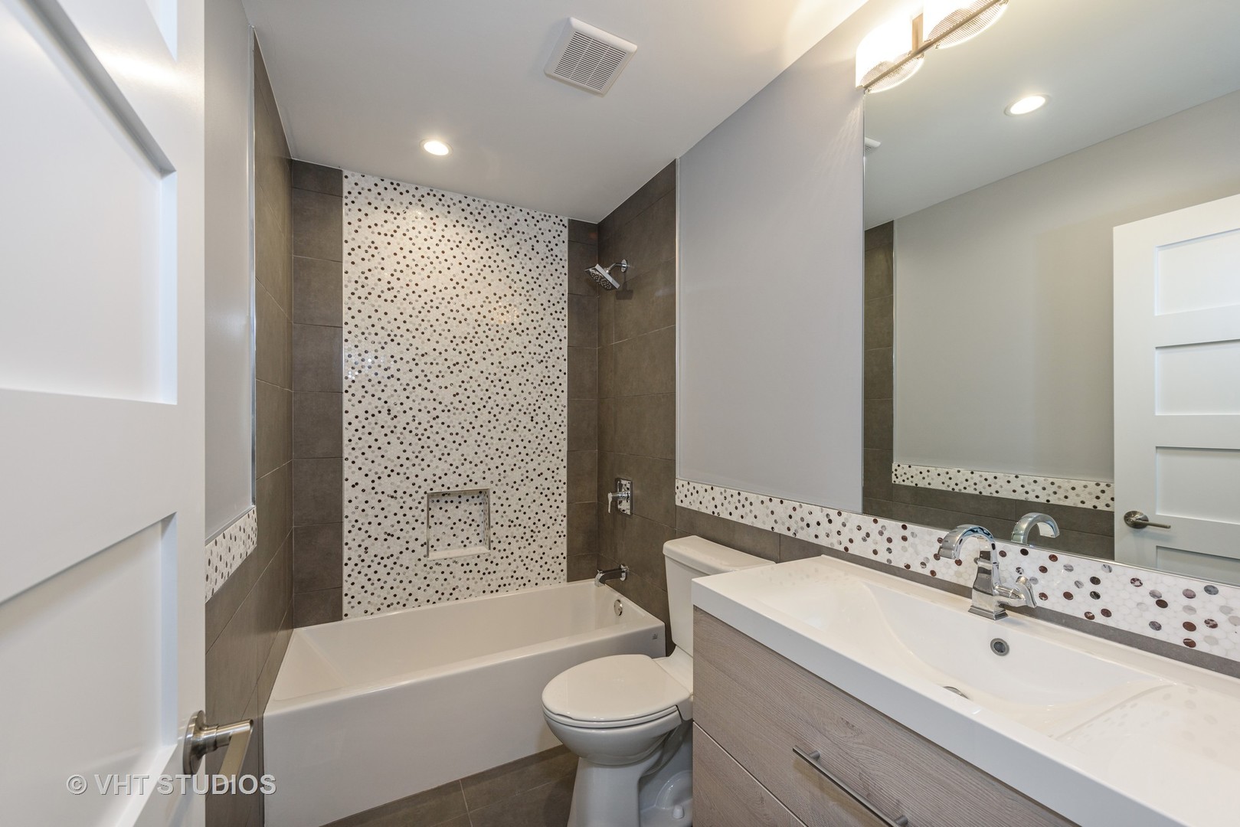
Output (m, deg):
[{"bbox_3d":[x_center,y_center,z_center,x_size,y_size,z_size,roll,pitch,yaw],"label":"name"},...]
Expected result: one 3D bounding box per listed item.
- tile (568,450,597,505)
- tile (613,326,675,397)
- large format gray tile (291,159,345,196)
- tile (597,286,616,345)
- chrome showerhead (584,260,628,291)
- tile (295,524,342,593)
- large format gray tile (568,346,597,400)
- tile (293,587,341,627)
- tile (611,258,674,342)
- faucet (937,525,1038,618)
[{"bbox_3d":[-0.221,0.367,2.837,0.191,0.305,0.010,0,0,-28],"label":"tile"},{"bbox_3d":[0.112,-0.245,2.440,0.010,0.306,0.609,0,0,-28],"label":"tile"},{"bbox_3d":[-1.386,-1.077,2.227,0.196,0.133,0.010,0,0,-28],"label":"large format gray tile"},{"bbox_3d":[-0.078,-0.548,2.790,0.010,0.305,0.213,0,0,-28],"label":"tile"},{"bbox_3d":[-0.069,-0.733,2.541,0.209,0.189,0.139,0,0,-28],"label":"chrome showerhead"},{"bbox_3d":[-1.396,0.668,2.227,0.197,0.306,0.010,0,0,-28],"label":"tile"},{"bbox_3d":[-0.219,-0.245,2.862,0.193,0.307,0.010,0,0,-28],"label":"large format gray tile"},{"bbox_3d":[-1.398,0.899,2.231,0.197,0.148,0.010,0,0,-28],"label":"tile"},{"bbox_3d":[0.114,-0.553,2.455,0.010,0.307,0.612,0,0,-28],"label":"tile"},{"bbox_3d":[0.739,0.330,0.978,0.202,0.200,0.113,0,0,-28],"label":"faucet"}]

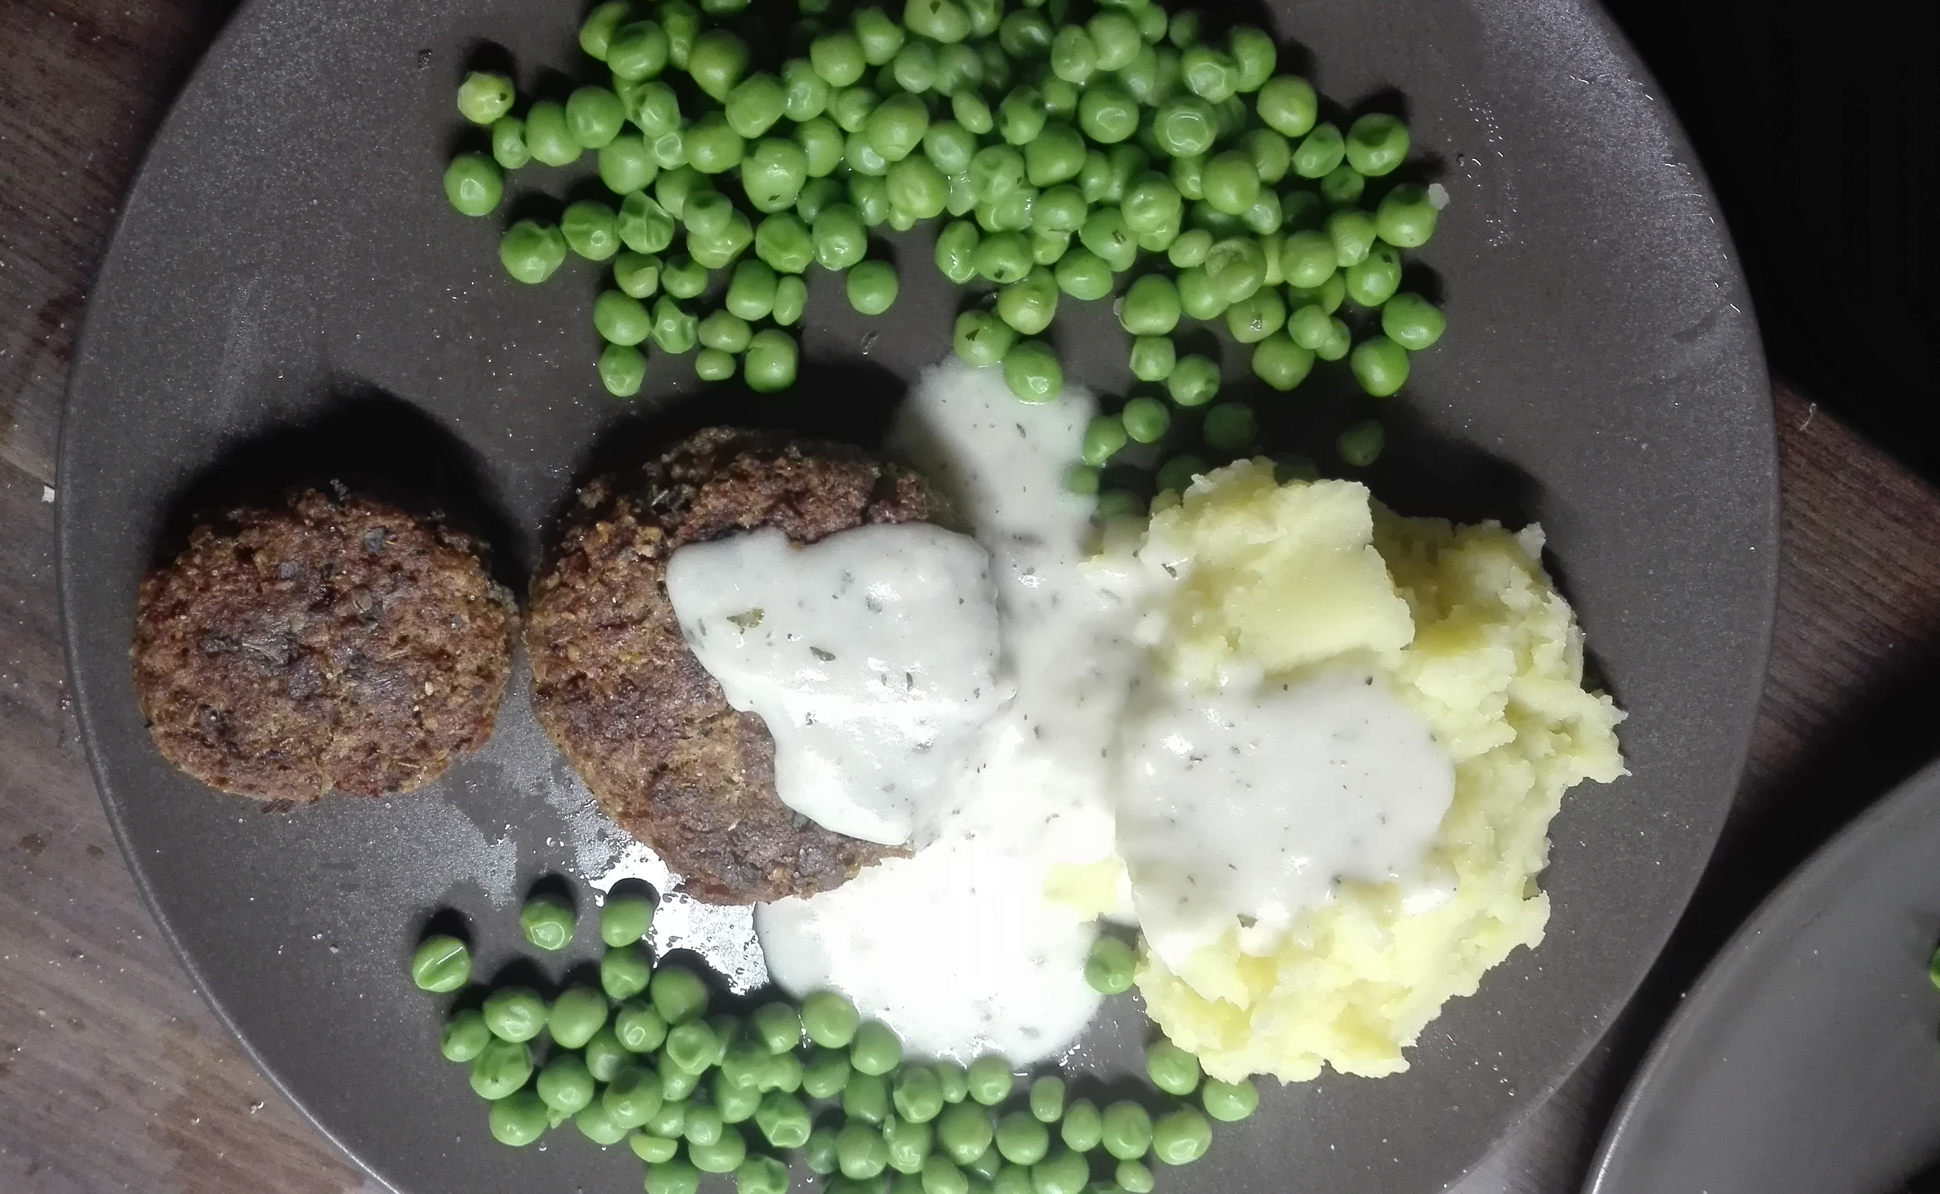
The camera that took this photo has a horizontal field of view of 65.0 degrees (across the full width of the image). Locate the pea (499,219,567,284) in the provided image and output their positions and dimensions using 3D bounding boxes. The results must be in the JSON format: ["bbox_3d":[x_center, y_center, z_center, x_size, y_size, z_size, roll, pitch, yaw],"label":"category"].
[{"bbox_3d":[-0.067,-0.053,0.233,0.010,0.010,0.010,0,101,-2],"label":"pea"}]

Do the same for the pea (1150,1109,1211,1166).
[{"bbox_3d":[0.035,0.090,0.255,0.010,0.010,0.010,0,101,-1],"label":"pea"}]

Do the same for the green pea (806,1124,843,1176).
[{"bbox_3d":[-0.024,0.094,0.259,0.007,0.008,0.008,0,102,-2],"label":"green pea"}]

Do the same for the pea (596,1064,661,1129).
[{"bbox_3d":[-0.052,0.076,0.231,0.010,0.009,0.010,0,83,-1],"label":"pea"}]

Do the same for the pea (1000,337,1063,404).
[{"bbox_3d":[0.010,-0.035,0.239,0.009,0.009,0.010,0,101,-2],"label":"pea"}]

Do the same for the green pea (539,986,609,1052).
[{"bbox_3d":[-0.061,0.066,0.237,0.009,0.009,0.010,37,83,5],"label":"green pea"}]

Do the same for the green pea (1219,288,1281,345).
[{"bbox_3d":[0.042,-0.042,0.230,0.009,0.009,0.009,0,102,-2],"label":"green pea"}]

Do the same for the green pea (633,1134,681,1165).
[{"bbox_3d":[-0.053,0.093,0.258,0.008,0.007,0.005,13,101,-4],"label":"green pea"}]

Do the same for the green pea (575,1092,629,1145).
[{"bbox_3d":[-0.061,0.087,0.254,0.009,0.009,0.009,0,102,-2],"label":"green pea"}]

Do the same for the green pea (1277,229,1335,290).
[{"bbox_3d":[0.056,-0.055,0.250,0.009,0.009,0.010,0,82,0],"label":"green pea"}]

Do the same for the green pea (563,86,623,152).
[{"bbox_3d":[-0.056,-0.072,0.228,0.009,0.009,0.009,0,101,-2],"label":"green pea"}]

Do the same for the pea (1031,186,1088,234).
[{"bbox_3d":[0.014,-0.058,0.229,0.008,0.008,0.007,0,101,-2],"label":"pea"}]

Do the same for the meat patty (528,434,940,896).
[{"bbox_3d":[-0.034,0.011,0.239,0.073,0.022,0.075,0,83,-1],"label":"meat patty"}]

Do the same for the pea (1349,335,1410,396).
[{"bbox_3d":[0.063,-0.035,0.233,0.009,0.009,0.009,0,102,-2],"label":"pea"}]

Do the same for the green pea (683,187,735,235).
[{"bbox_3d":[-0.042,-0.063,0.247,0.008,0.008,0.008,0,83,-1],"label":"green pea"}]

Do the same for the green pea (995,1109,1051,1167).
[{"bbox_3d":[0.009,0.091,0.256,0.009,0.009,0.010,0,102,-2],"label":"green pea"}]

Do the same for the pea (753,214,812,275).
[{"bbox_3d":[-0.028,-0.052,0.226,0.009,0.009,0.009,0,102,-2],"label":"pea"}]

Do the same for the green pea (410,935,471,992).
[{"bbox_3d":[-0.086,0.060,0.248,0.010,0.009,0.009,0,102,-2],"label":"green pea"}]

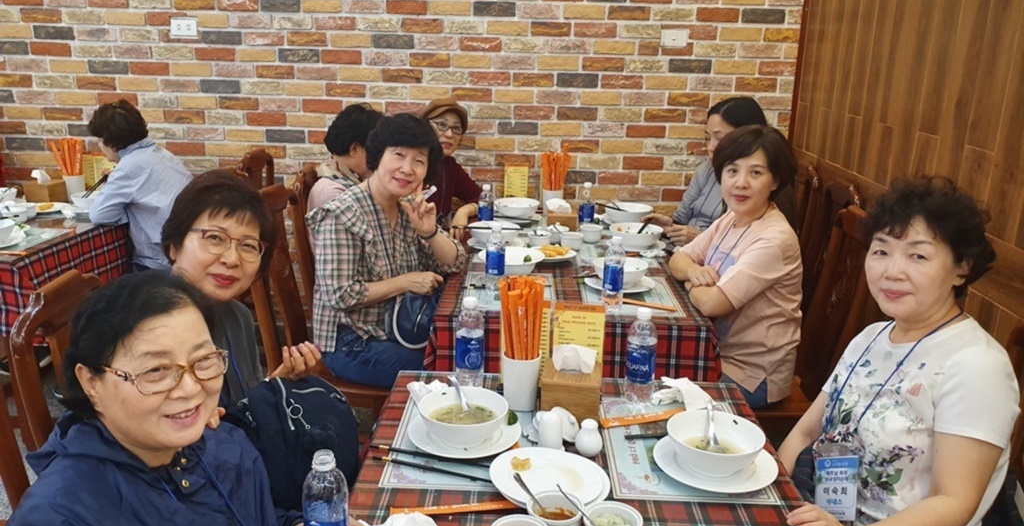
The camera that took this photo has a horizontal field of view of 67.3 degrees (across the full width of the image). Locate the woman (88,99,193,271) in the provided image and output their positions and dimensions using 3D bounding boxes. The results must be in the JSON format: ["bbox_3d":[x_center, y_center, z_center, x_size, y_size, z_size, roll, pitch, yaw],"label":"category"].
[{"bbox_3d":[-1.653,-0.085,3.401,0.620,1.255,0.480,3,16,6],"label":"woman"}]

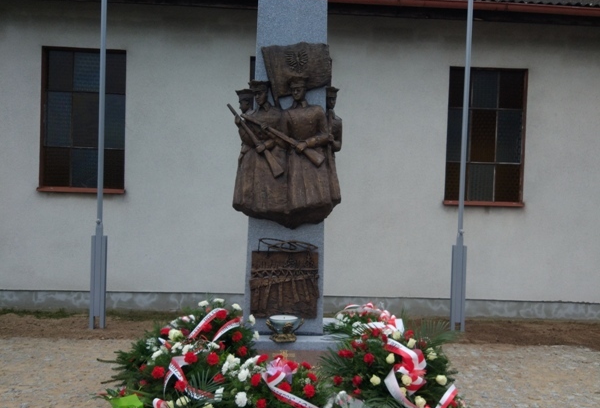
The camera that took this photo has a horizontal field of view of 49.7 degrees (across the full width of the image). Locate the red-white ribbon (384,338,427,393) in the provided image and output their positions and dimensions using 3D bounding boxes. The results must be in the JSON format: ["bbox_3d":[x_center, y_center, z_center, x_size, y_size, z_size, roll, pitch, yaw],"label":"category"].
[{"bbox_3d":[0.611,0.930,3.750,0.240,0.310,0.200,2,2,-3],"label":"red-white ribbon"}]

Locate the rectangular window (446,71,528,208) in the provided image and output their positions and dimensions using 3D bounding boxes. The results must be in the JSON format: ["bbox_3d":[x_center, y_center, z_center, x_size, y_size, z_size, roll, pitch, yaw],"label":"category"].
[{"bbox_3d":[2.386,-0.866,8.300,1.040,1.760,0.130,2,2,-3],"label":"rectangular window"}]

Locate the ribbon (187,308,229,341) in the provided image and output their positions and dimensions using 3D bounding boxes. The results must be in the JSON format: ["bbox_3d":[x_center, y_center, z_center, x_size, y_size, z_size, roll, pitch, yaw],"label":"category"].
[{"bbox_3d":[-0.693,0.903,4.850,0.320,0.220,0.180,2,2,-8],"label":"ribbon"}]

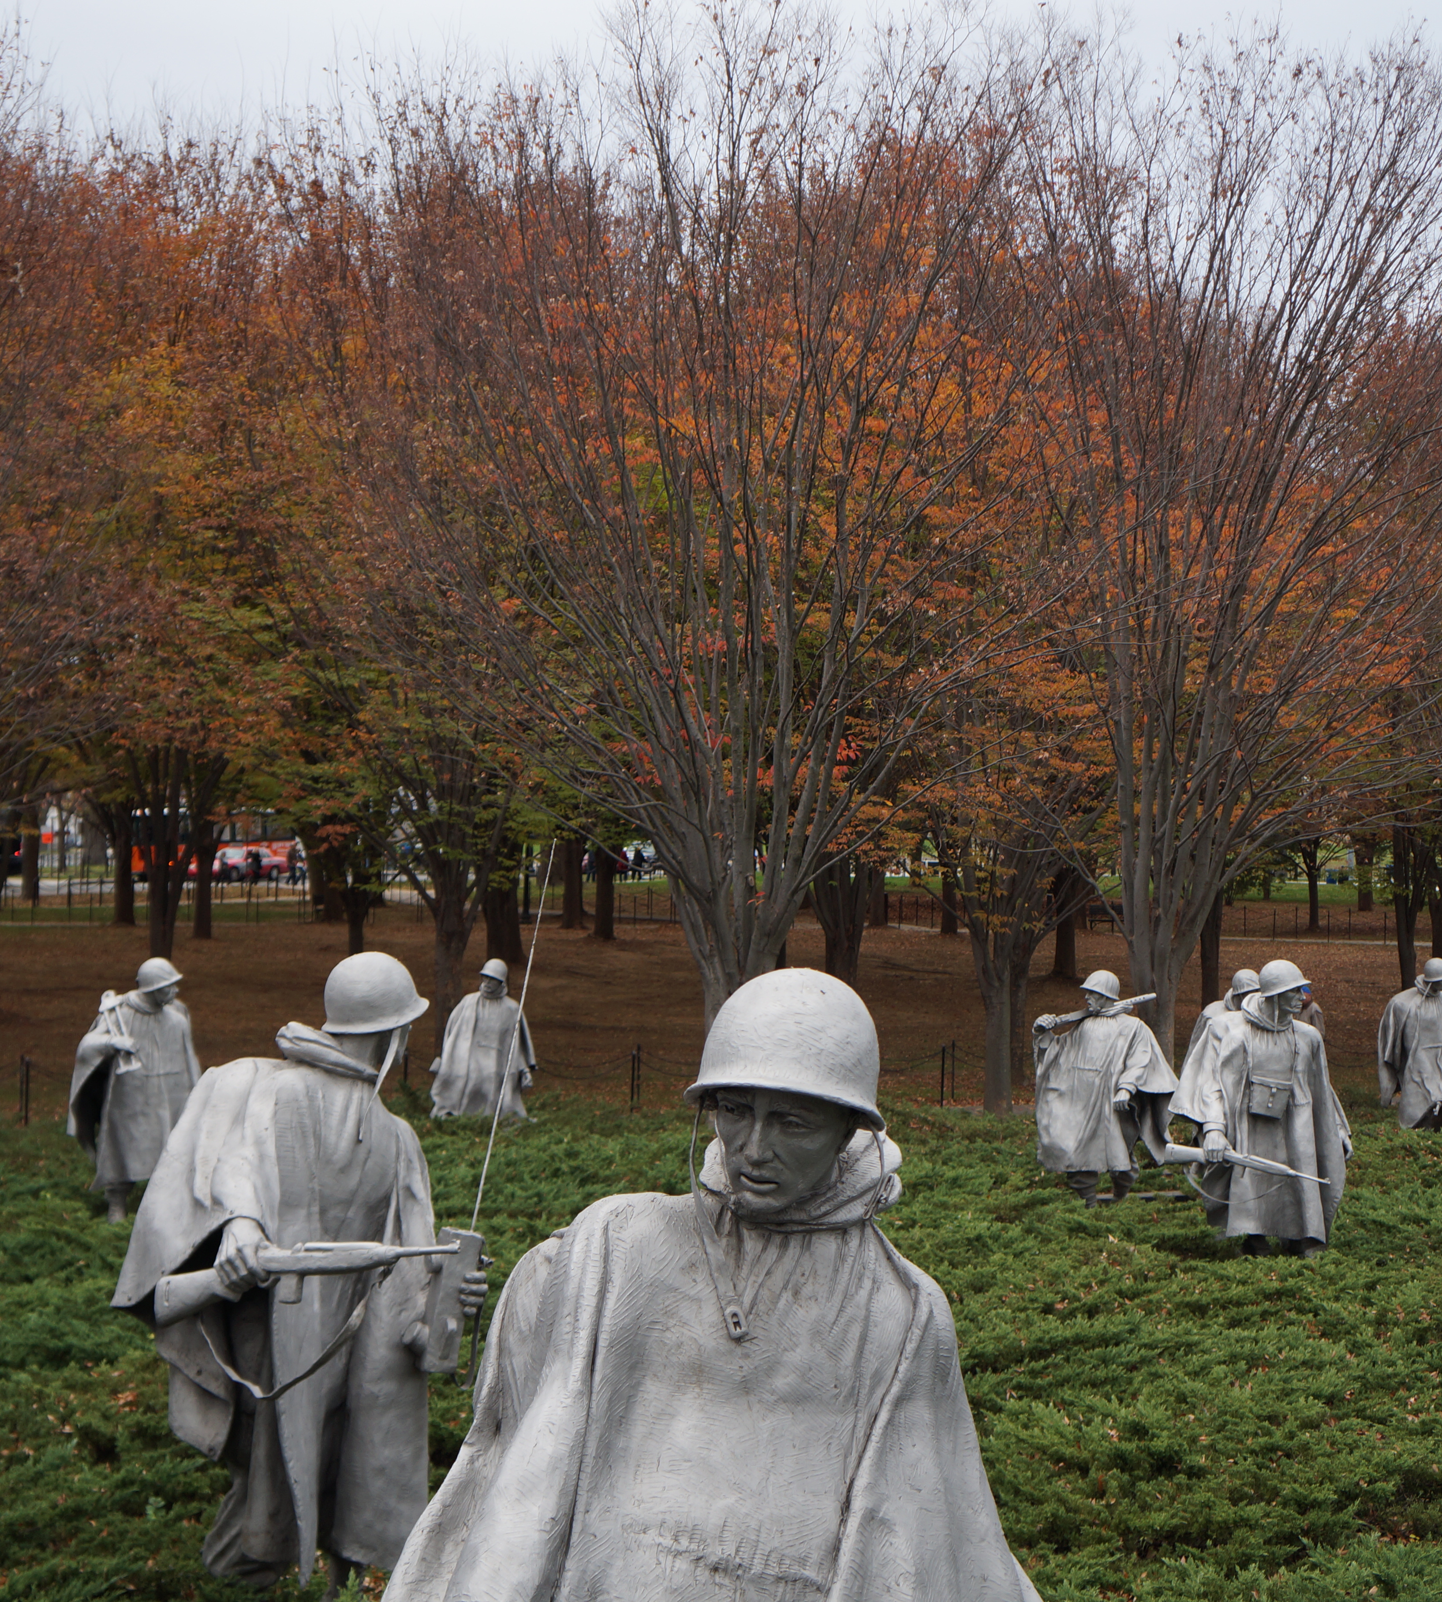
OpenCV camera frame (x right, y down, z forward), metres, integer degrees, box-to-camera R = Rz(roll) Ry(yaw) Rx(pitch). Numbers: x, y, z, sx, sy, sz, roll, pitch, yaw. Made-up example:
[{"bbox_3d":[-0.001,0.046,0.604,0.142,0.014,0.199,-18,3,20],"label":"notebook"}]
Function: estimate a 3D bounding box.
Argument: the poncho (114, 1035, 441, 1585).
[{"bbox_3d":[-1.432,1.637,9.250,1.050,1.780,0.880,2,-3,-42],"label":"poncho"}]

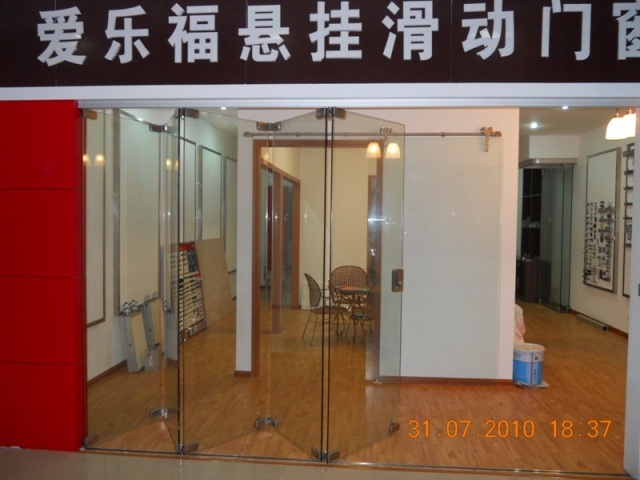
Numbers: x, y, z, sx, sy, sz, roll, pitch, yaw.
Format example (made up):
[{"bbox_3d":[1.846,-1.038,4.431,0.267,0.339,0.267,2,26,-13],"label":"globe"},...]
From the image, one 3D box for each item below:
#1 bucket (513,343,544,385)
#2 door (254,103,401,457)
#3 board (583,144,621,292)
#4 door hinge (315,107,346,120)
[{"bbox_3d":[2.034,1.210,5.031,0.310,0.333,0.310,1,2,5],"label":"bucket"},{"bbox_3d":[0.092,0.283,3.524,0.978,2.228,0.555,1,2,5],"label":"door"},{"bbox_3d":[4.204,-0.290,7.735,0.057,2.047,0.960,1,2,5],"label":"board"},{"bbox_3d":[0.070,-0.800,3.269,0.197,0.061,0.102,1,2,5],"label":"door hinge"}]

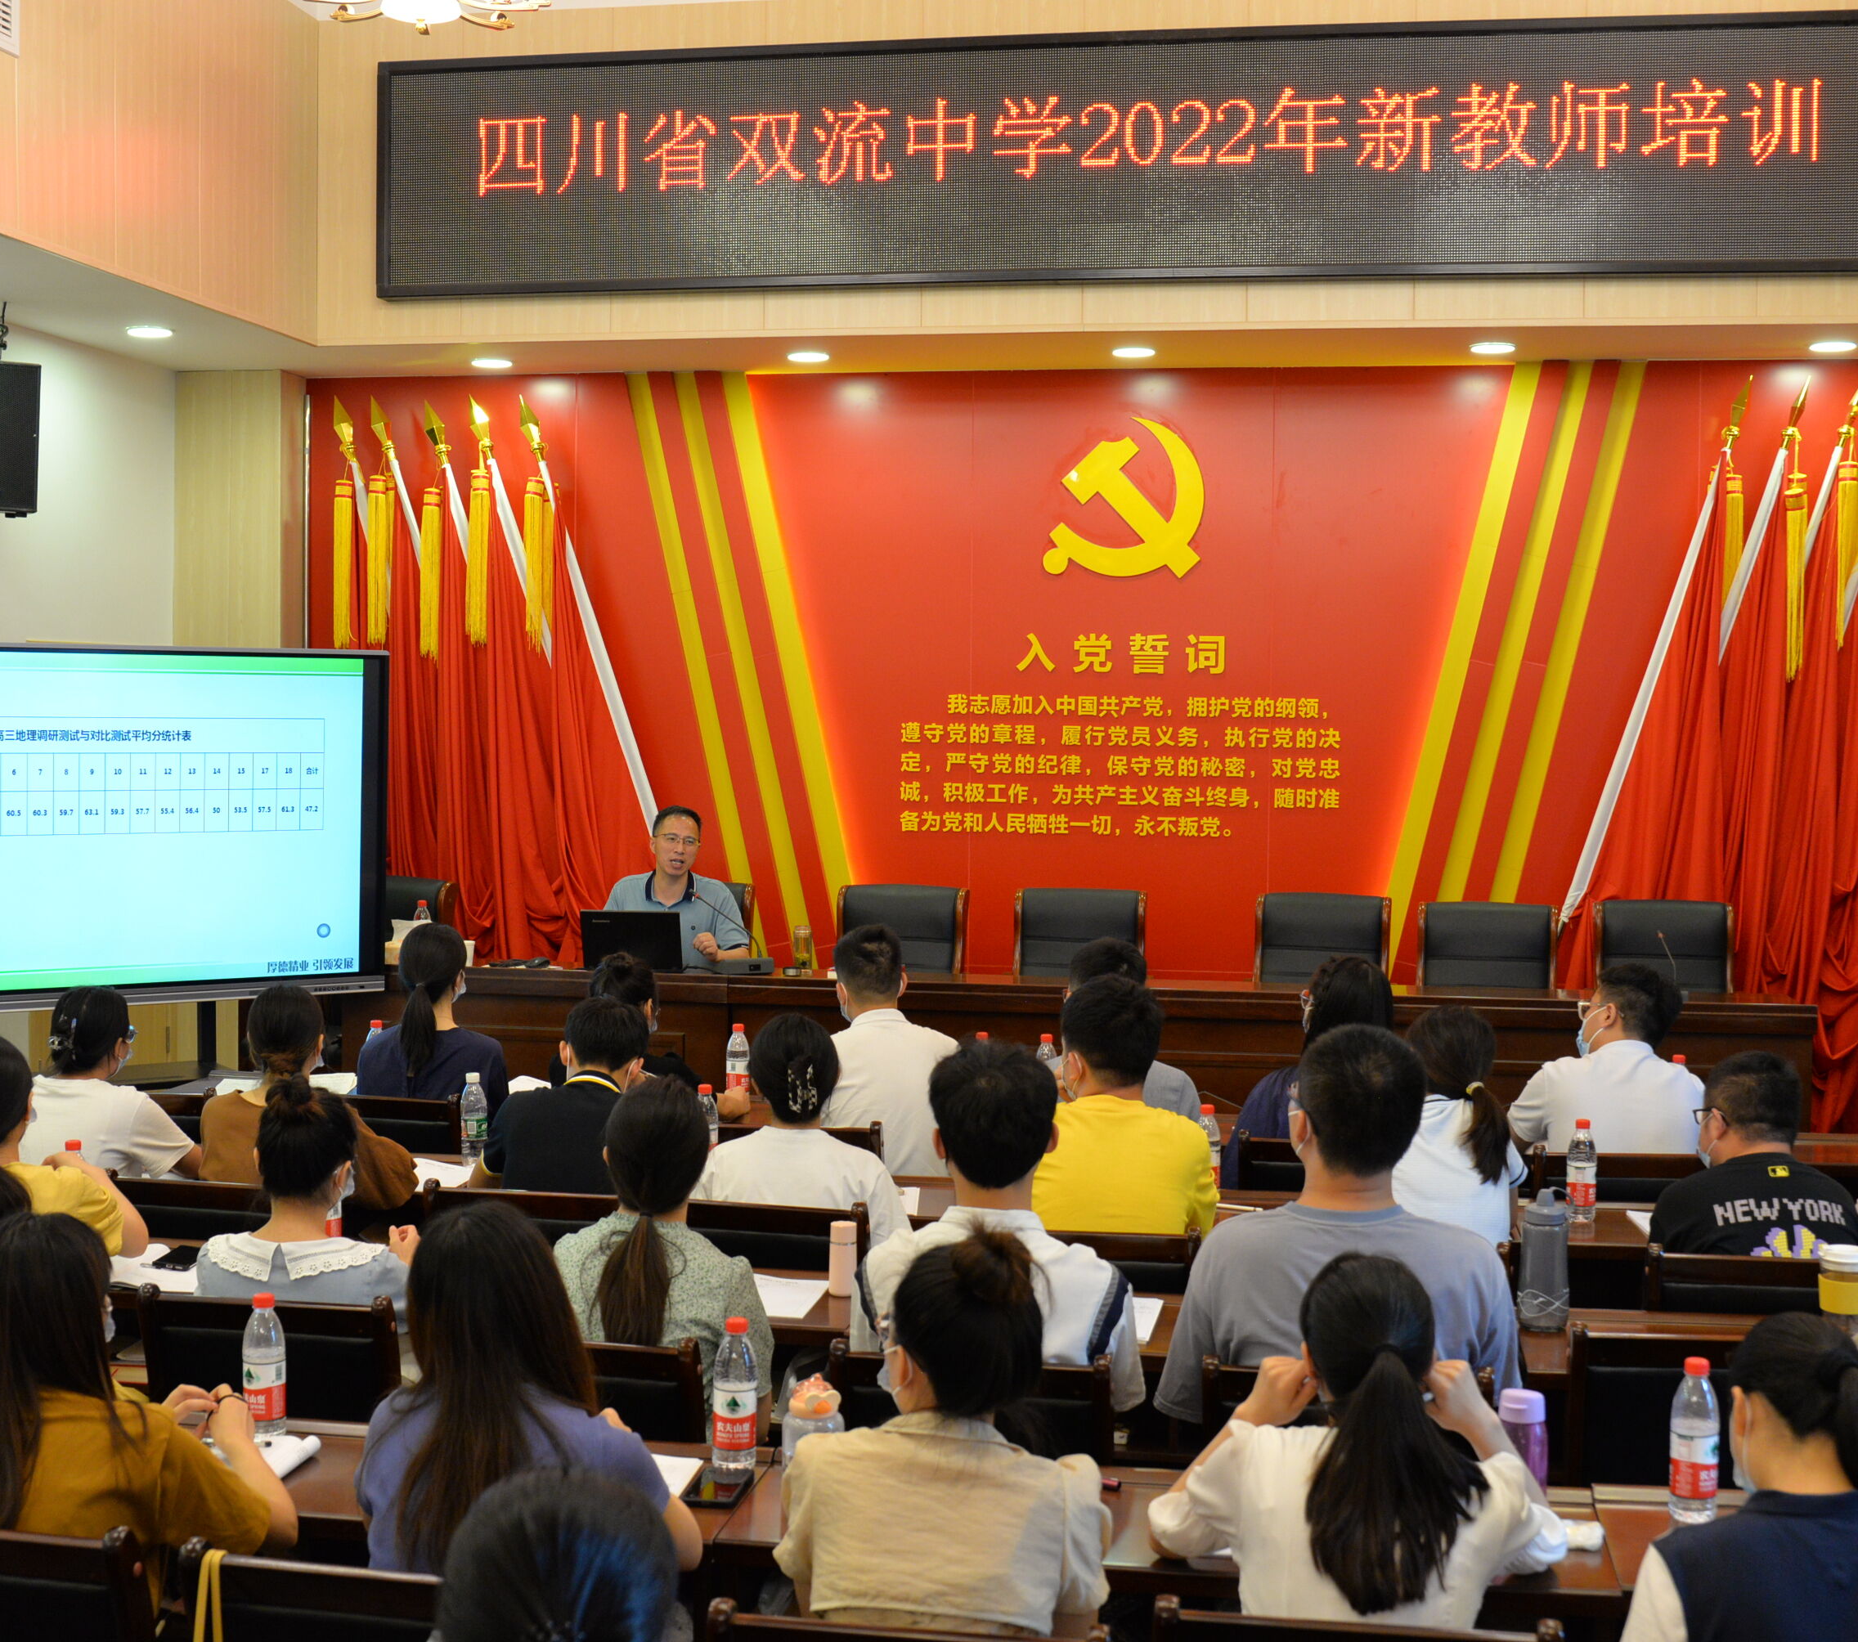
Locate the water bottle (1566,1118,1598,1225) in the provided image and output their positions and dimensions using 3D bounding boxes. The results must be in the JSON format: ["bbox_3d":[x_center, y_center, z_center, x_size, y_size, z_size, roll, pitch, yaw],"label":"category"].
[{"bbox_3d":[1.506,0.807,5.511,0.065,0.232,0.065,1,3,9],"label":"water bottle"}]

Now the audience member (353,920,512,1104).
[{"bbox_3d":[-1.248,0.929,6.395,0.450,1.337,0.750,1,3,9],"label":"audience member"}]

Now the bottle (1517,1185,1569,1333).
[{"bbox_3d":[1.176,0.838,4.575,0.090,0.260,0.090,1,3,9],"label":"bottle"}]

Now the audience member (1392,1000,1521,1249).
[{"bbox_3d":[1.032,1.017,4.946,0.430,1.290,0.740,1,3,7],"label":"audience member"}]

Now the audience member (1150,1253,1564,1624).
[{"bbox_3d":[0.526,1.133,2.985,0.500,1.272,0.750,1,3,9],"label":"audience member"}]

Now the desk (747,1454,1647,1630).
[{"bbox_3d":[0.331,1.337,3.375,1.200,0.770,0.410,1,3,10],"label":"desk"}]

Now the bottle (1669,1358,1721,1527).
[{"bbox_3d":[1.116,0.900,3.486,0.065,0.232,0.065,1,3,9],"label":"bottle"}]

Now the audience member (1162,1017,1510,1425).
[{"bbox_3d":[0.661,1.013,3.964,0.550,1.380,0.780,1,3,6],"label":"audience member"}]

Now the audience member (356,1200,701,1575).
[{"bbox_3d":[-0.457,1.108,3.167,0.470,1.284,0.750,1,3,9],"label":"audience member"}]

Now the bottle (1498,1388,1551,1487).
[{"bbox_3d":[0.867,0.924,3.471,0.069,0.188,0.069,2,3,24],"label":"bottle"}]

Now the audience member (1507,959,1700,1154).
[{"bbox_3d":[1.570,0.992,5.894,0.500,1.319,0.750,0,3,-13],"label":"audience member"}]

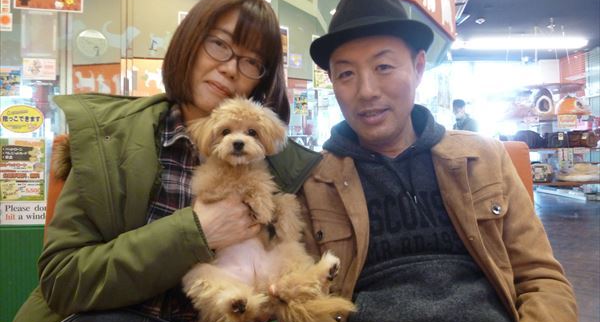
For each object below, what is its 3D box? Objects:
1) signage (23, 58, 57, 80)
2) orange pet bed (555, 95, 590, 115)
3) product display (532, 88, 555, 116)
[{"bbox_3d":[-1.165,-0.409,1.860,0.150,0.093,0.006,0,-1,-5],"label":"signage"},{"bbox_3d":[3.813,-0.788,5.800,0.420,0.280,0.420,0,-1,-6],"label":"orange pet bed"},{"bbox_3d":[3.395,-0.816,5.800,0.280,0.380,0.310,0,-1,27],"label":"product display"}]

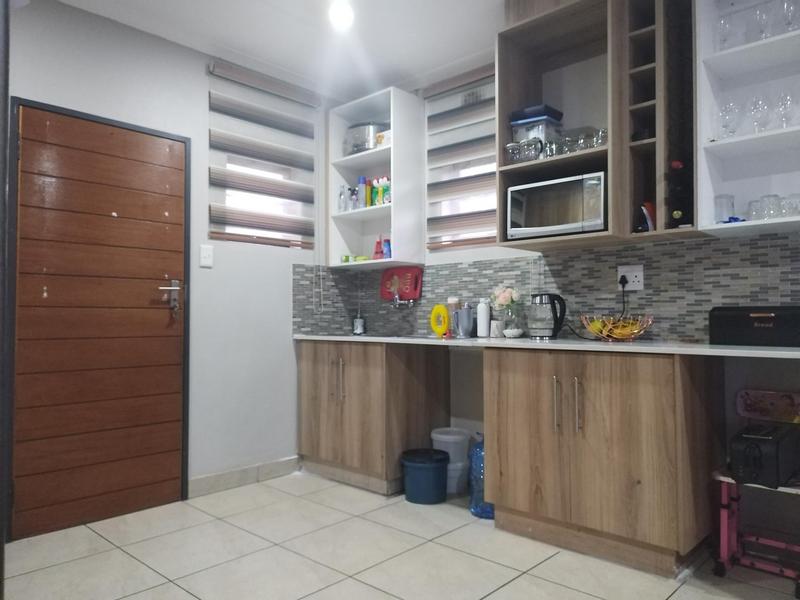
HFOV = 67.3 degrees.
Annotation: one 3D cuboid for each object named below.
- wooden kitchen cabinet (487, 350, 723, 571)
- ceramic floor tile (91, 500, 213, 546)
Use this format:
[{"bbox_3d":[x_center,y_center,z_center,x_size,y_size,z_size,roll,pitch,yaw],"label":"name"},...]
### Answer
[{"bbox_3d":[0.954,0.670,2.874,0.900,0.877,0.605,-1,-1,43],"label":"wooden kitchen cabinet"},{"bbox_3d":[-1.256,1.133,3.051,0.430,0.010,0.500,-1,-1,43],"label":"ceramic floor tile"}]

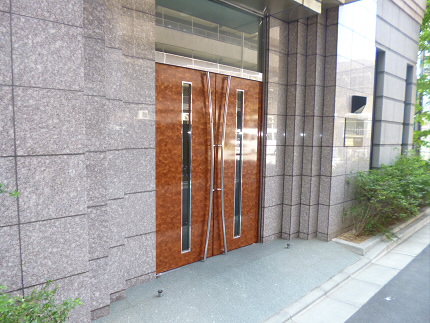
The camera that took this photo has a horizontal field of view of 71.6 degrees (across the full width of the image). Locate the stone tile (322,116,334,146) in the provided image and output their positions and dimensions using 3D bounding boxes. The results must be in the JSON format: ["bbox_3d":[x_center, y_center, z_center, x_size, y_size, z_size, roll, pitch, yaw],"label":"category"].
[{"bbox_3d":[1.683,-0.434,4.410,0.035,0.438,0.181,-3,6,-39],"label":"stone tile"}]

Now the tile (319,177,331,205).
[{"bbox_3d":[1.658,0.436,4.480,0.035,0.436,0.181,-3,7,-39],"label":"tile"}]

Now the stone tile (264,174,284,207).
[{"bbox_3d":[0.859,0.433,4.375,0.428,0.436,0.035,-3,7,-39],"label":"stone tile"}]

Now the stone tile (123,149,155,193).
[{"bbox_3d":[-0.769,0.095,2.990,0.380,0.436,0.035,-3,7,-39],"label":"stone tile"}]

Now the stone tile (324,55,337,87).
[{"bbox_3d":[1.697,-1.307,4.335,0.035,0.438,0.181,-3,6,-39],"label":"stone tile"}]

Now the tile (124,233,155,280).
[{"bbox_3d":[-0.783,0.971,3.072,0.380,0.436,0.035,-3,7,-39],"label":"tile"}]

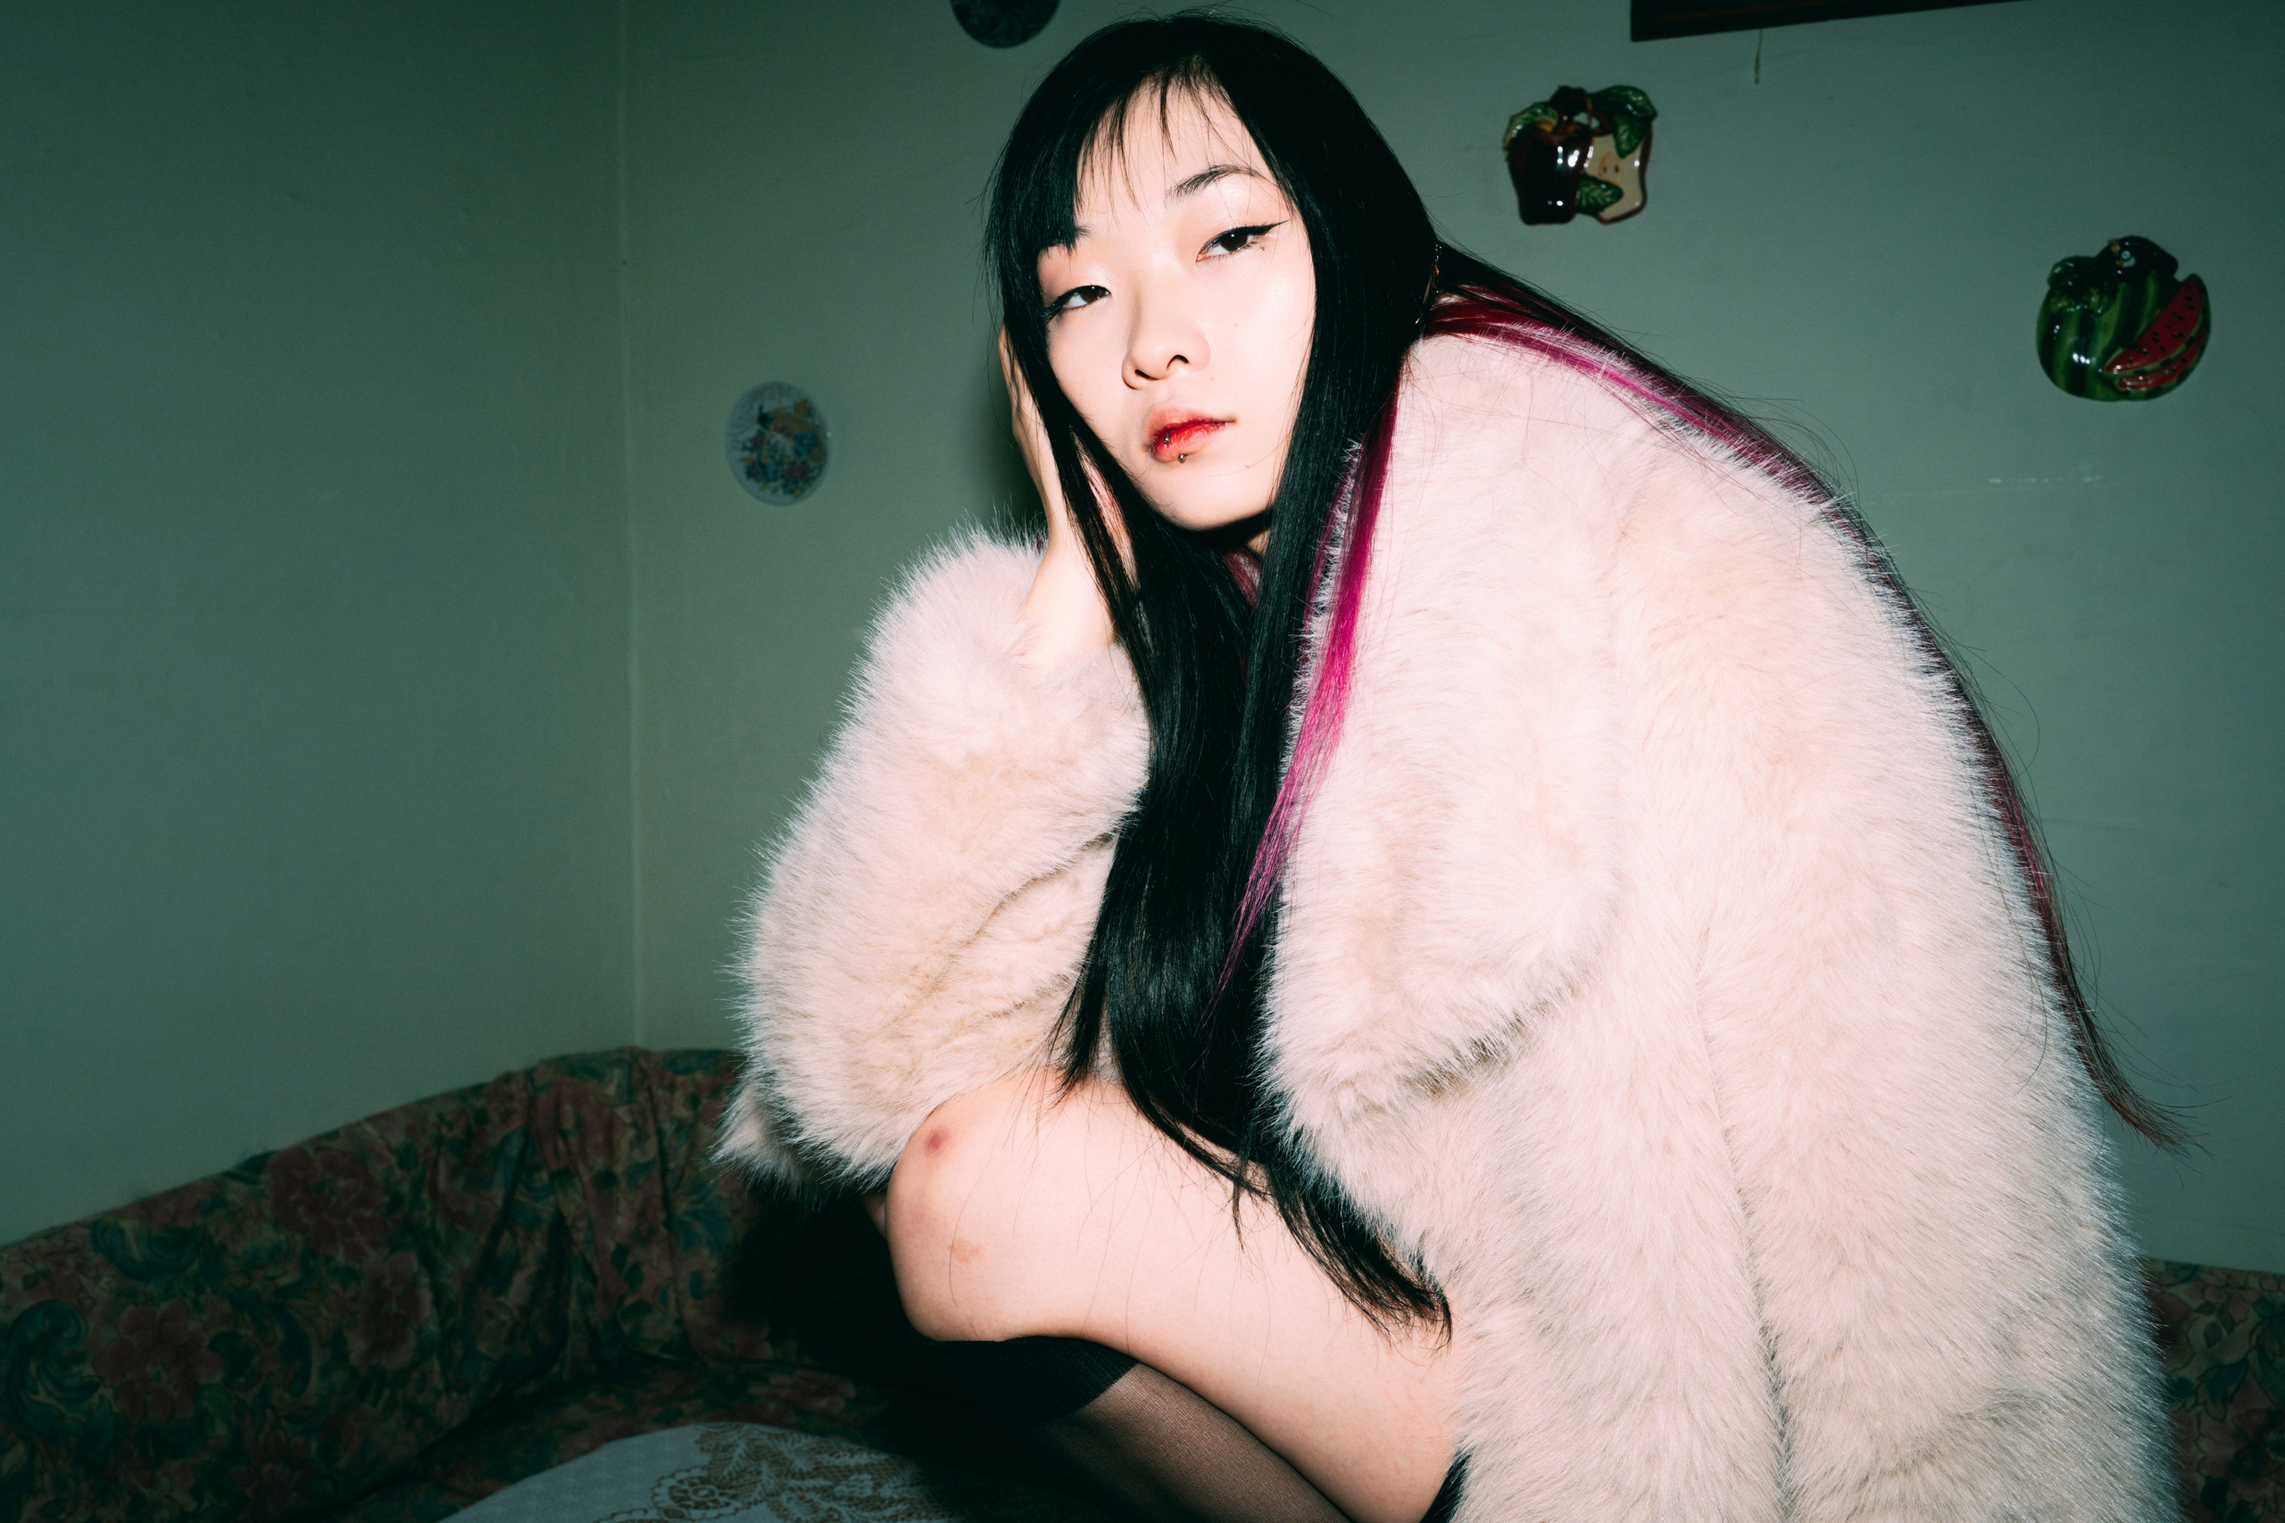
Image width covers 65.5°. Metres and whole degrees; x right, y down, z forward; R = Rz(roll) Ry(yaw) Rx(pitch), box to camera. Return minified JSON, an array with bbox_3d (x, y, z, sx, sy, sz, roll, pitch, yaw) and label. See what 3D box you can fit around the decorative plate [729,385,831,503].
[{"bbox_3d":[-0.360,-0.313,1.747,0.120,0.120,0.015,3,6,23],"label":"decorative plate"}]

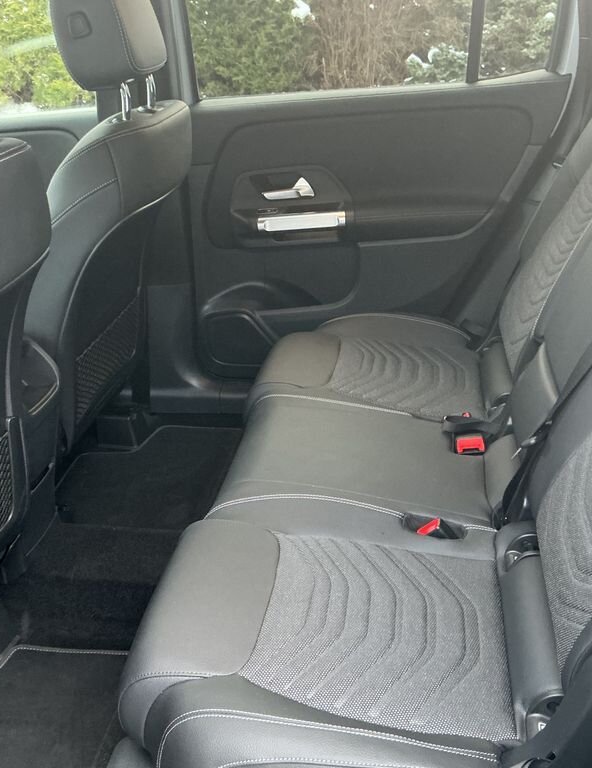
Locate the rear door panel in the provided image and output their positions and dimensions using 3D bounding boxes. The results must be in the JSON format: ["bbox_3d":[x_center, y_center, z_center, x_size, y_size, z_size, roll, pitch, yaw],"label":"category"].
[{"bbox_3d":[0.162,-0.311,1.900,0.790,0.690,0.120,3,25,9],"label":"rear door panel"}]

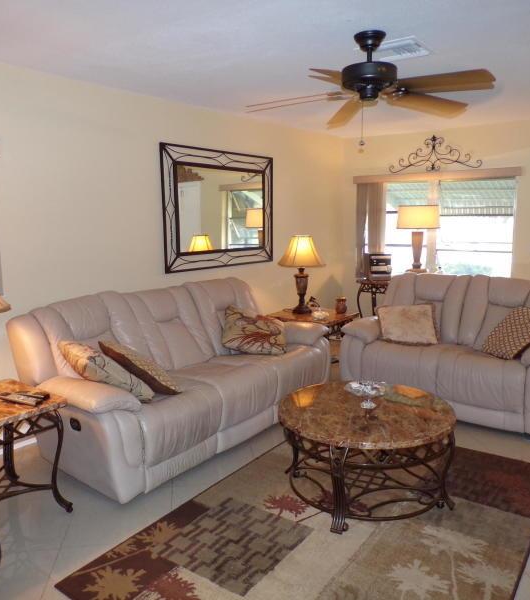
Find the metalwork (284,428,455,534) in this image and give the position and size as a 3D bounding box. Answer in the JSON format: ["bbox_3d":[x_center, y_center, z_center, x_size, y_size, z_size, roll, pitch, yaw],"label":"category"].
[{"bbox_3d":[0.553,0.845,3.065,0.909,0.439,0.909,0,8,0],"label":"metalwork"}]

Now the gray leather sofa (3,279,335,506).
[{"bbox_3d":[-0.514,0.436,3.981,1.110,1.010,2.110,6,10,38],"label":"gray leather sofa"}]

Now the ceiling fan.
[{"bbox_3d":[0.561,-1.248,3.001,1.360,0.370,1.360,5,10,35],"label":"ceiling fan"}]

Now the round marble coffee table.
[{"bbox_3d":[0.549,0.815,3.053,0.940,0.460,0.940,-1,8,0],"label":"round marble coffee table"}]

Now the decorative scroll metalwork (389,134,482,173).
[{"bbox_3d":[1.931,-1.686,6.350,1.060,0.400,0.030,5,10,35],"label":"decorative scroll metalwork"}]

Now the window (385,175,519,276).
[{"bbox_3d":[1.868,-0.735,5.931,1.514,1.060,0.101,6,10,38],"label":"window"}]

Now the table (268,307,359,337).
[{"bbox_3d":[0.479,0.428,5.247,0.620,0.580,0.670,5,10,35],"label":"table"}]

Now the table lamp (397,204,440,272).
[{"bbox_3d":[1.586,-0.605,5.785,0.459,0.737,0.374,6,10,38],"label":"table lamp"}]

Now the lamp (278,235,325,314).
[{"bbox_3d":[0.364,-0.252,5.377,0.470,0.730,0.470,-1,8,0],"label":"lamp"}]

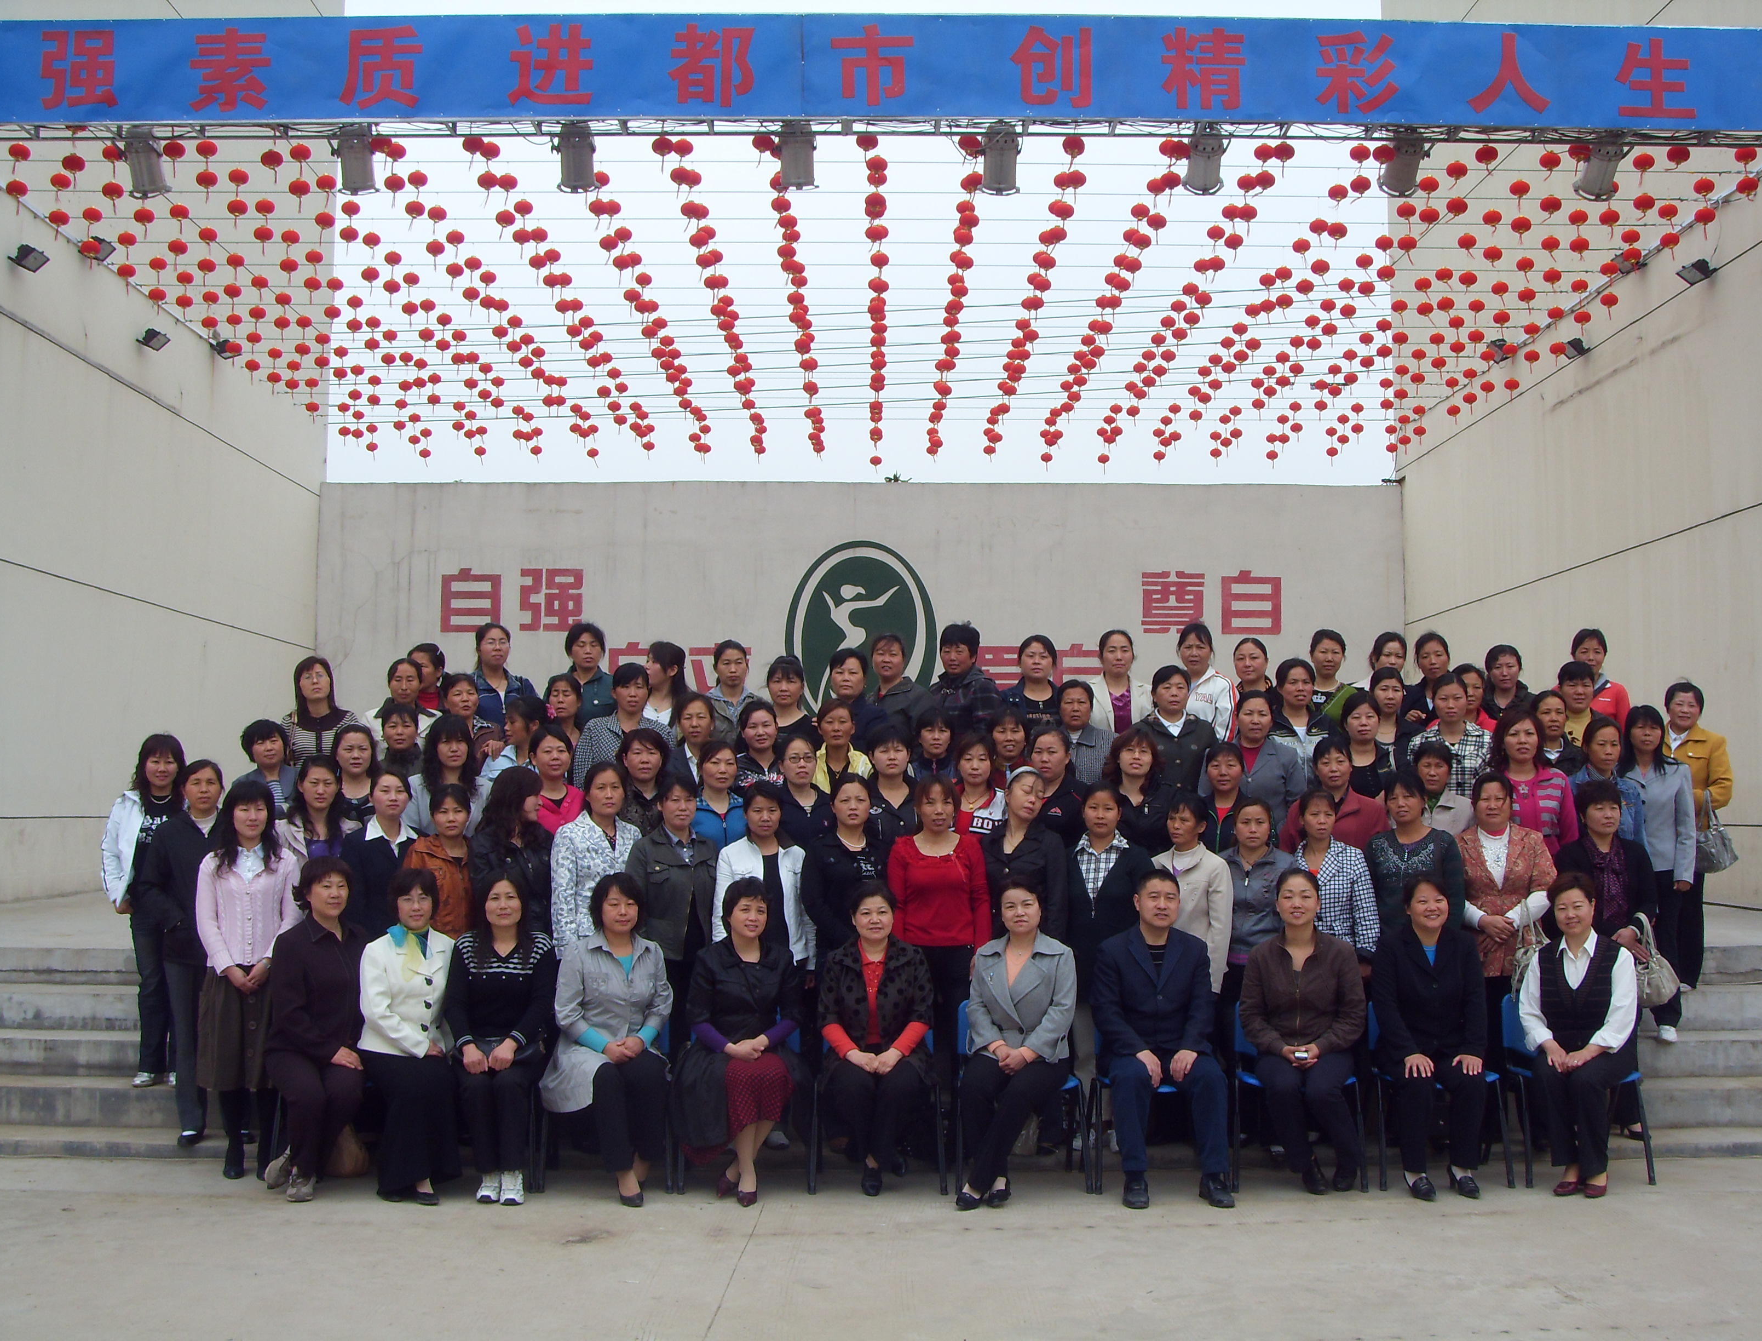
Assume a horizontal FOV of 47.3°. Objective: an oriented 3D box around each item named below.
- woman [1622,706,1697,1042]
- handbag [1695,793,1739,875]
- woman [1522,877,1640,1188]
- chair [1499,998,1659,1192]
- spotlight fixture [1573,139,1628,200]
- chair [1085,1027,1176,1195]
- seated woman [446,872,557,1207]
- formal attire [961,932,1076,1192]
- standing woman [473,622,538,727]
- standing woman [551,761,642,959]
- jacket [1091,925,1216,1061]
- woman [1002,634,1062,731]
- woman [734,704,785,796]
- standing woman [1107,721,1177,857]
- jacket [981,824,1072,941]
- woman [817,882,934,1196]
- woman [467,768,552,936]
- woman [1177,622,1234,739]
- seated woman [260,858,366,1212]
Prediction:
[{"bbox_3d":[3.641,0.957,9.437,0.420,1.568,0.300,-1,-4,16],"label":"woman"},{"bbox_3d":[3.998,0.788,9.720,0.280,0.396,0.150,0,-4,5],"label":"handbag"},{"bbox_3d":[2.838,1.450,8.177,0.490,1.250,0.660,-1,-4,12],"label":"woman"},{"bbox_3d":[2.802,1.685,8.204,0.500,0.755,0.540,0,-4,0],"label":"chair"},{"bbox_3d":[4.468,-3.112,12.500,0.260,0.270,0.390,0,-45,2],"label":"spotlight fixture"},{"bbox_3d":[1.134,1.706,8.234,0.510,0.760,0.520,0,-4,0],"label":"chair"},{"bbox_3d":[-1.521,1.440,8.047,0.450,1.250,0.660,1,-4,-9],"label":"seated woman"},{"bbox_3d":[0.545,1.527,7.974,0.480,0.960,0.640,0,-4,5],"label":"formal attire"},{"bbox_3d":[-1.910,0.584,10.183,0.430,1.662,0.280,1,-4,-10],"label":"standing woman"},{"bbox_3d":[-1.265,1.224,8.967,0.430,1.640,0.300,1,-4,-16],"label":"standing woman"},{"bbox_3d":[1.108,1.314,8.176,0.520,0.560,0.400,0,-4,3],"label":"jacket"},{"bbox_3d":[0.803,0.626,10.582,0.440,1.620,0.280,0,-4,0],"label":"woman"},{"bbox_3d":[-0.585,0.962,9.824,0.460,1.620,0.290,0,-4,-3],"label":"woman"},{"bbox_3d":[1.220,1.087,9.403,0.460,1.659,0.290,0,-4,4],"label":"standing woman"},{"bbox_3d":[0.635,0.962,8.854,0.430,0.580,0.270,0,-4,-5],"label":"jacket"},{"bbox_3d":[-0.020,1.481,8.254,0.490,1.212,0.680,0,-4,0],"label":"woman"},{"bbox_3d":[-1.613,1.236,8.760,0.440,1.625,0.310,2,-4,-30],"label":"woman"},{"bbox_3d":[1.606,0.584,10.183,0.430,1.662,0.280,-1,-4,22],"label":"woman"},{"bbox_3d":[-2.292,1.421,8.194,0.460,1.324,0.740,1,-4,-20],"label":"seated woman"}]

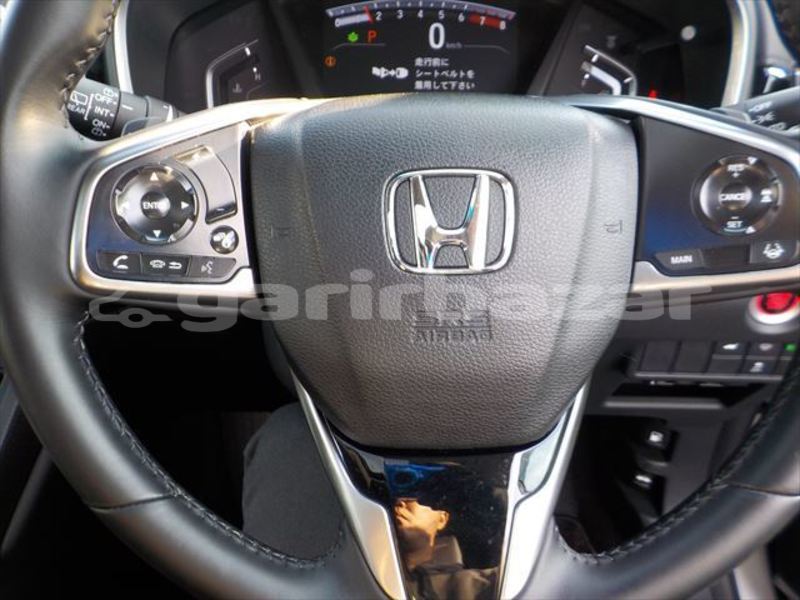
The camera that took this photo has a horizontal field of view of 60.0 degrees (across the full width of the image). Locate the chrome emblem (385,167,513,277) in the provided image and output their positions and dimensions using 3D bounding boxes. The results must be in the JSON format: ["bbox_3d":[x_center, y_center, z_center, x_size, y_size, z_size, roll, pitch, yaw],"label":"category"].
[{"bbox_3d":[0.021,-0.033,0.295,0.056,0.046,0.007,0,-5,0],"label":"chrome emblem"}]

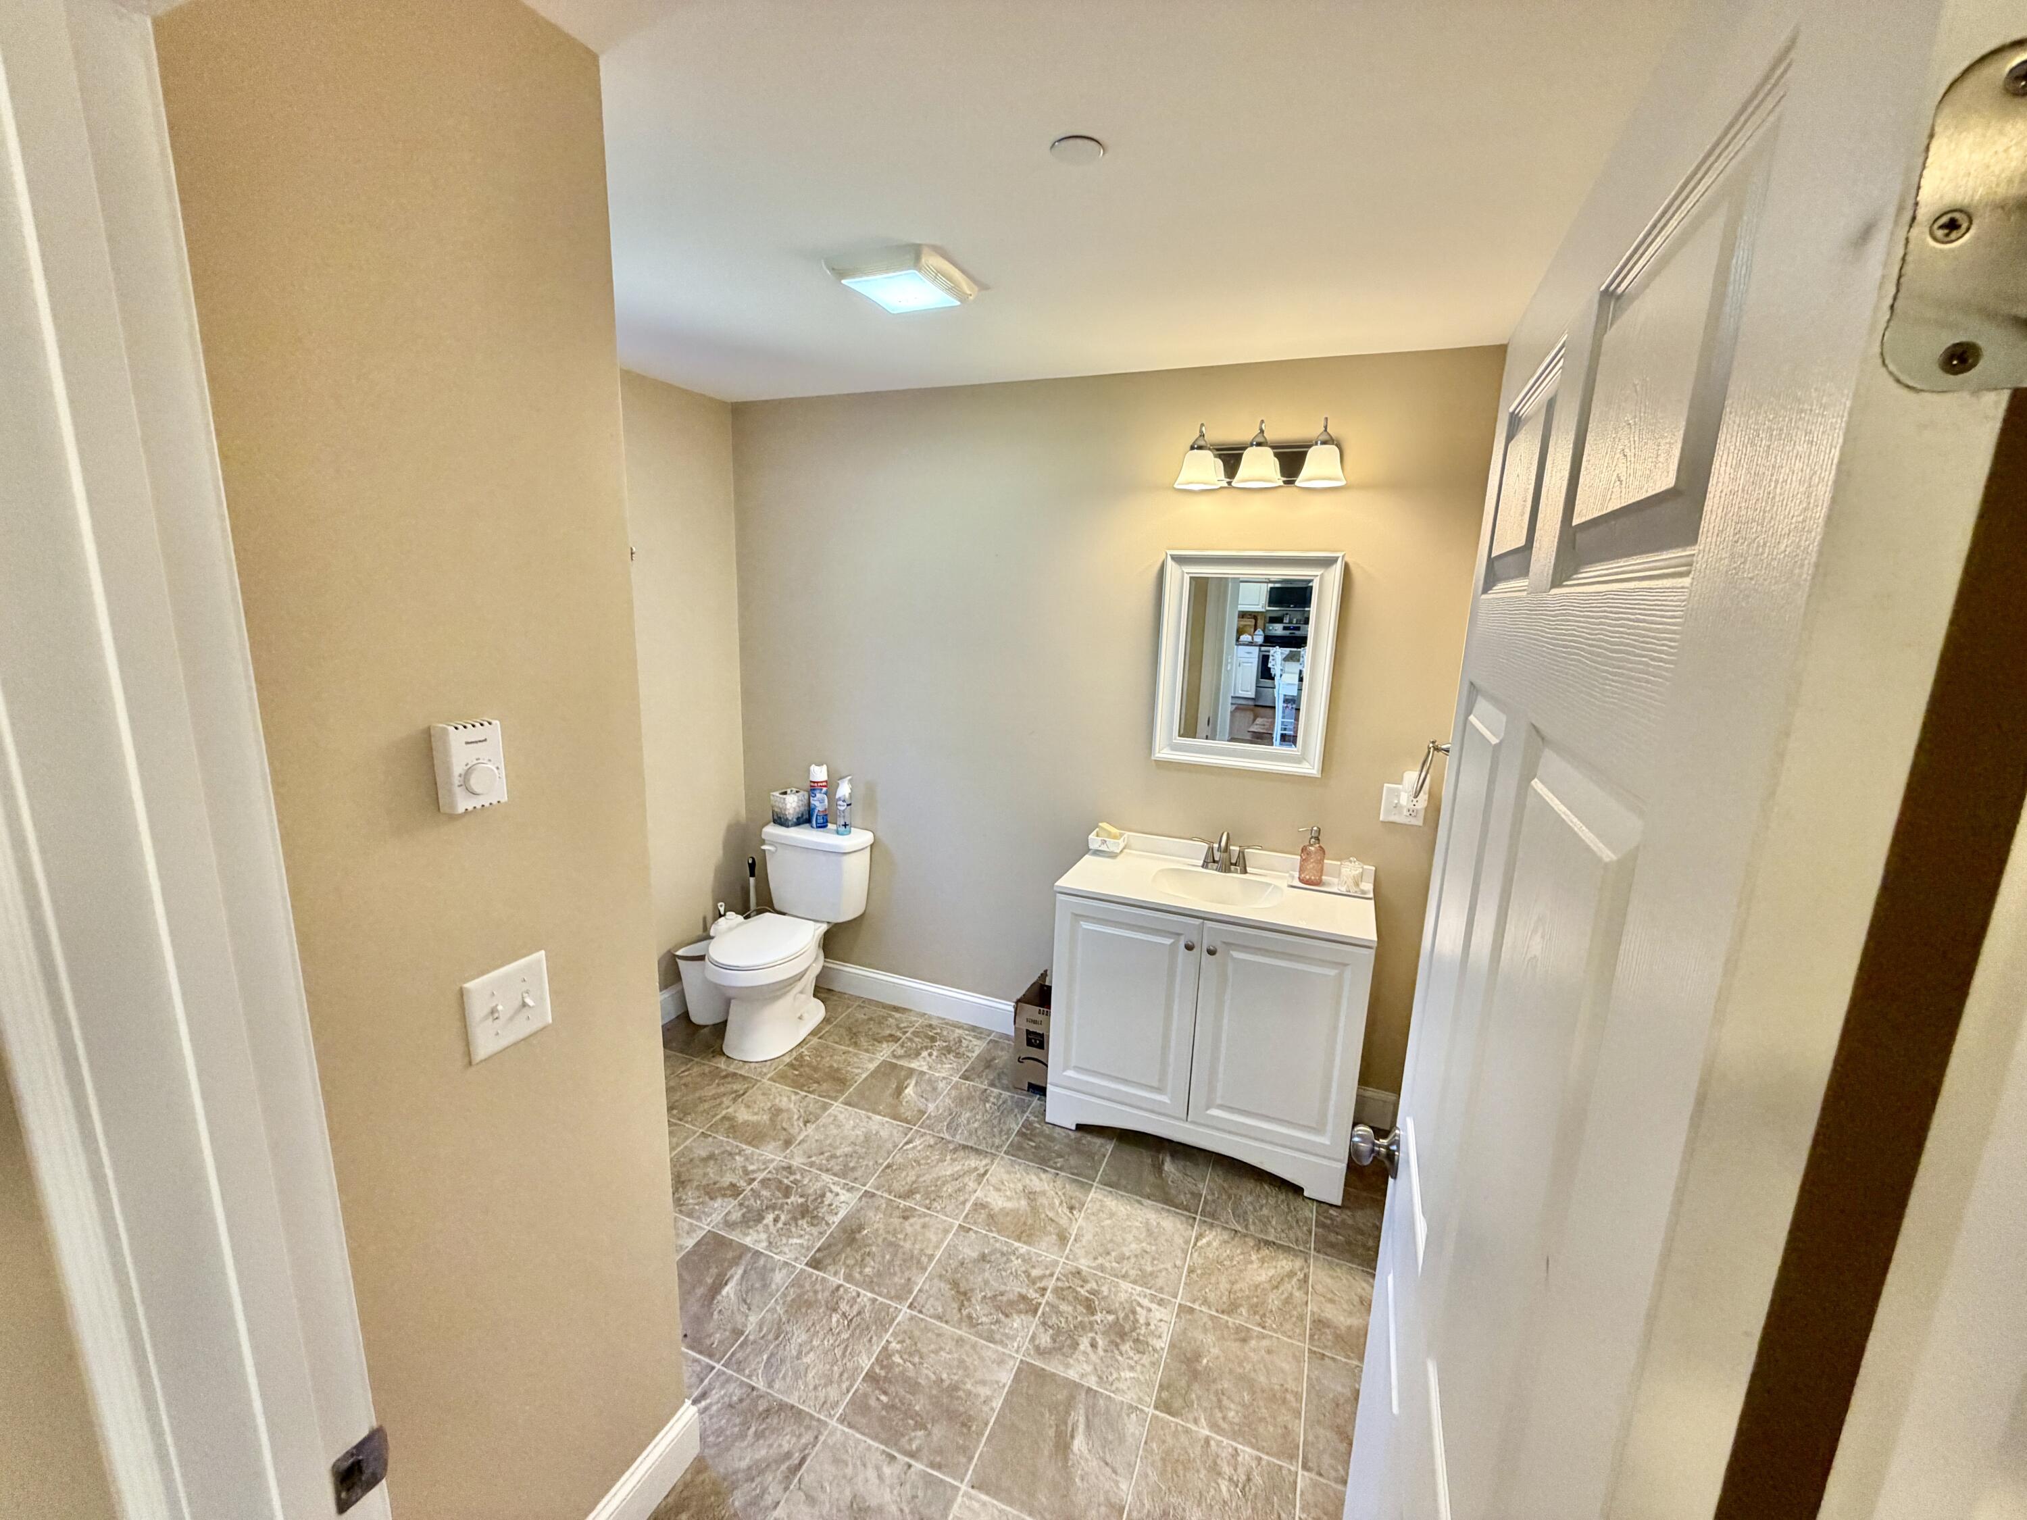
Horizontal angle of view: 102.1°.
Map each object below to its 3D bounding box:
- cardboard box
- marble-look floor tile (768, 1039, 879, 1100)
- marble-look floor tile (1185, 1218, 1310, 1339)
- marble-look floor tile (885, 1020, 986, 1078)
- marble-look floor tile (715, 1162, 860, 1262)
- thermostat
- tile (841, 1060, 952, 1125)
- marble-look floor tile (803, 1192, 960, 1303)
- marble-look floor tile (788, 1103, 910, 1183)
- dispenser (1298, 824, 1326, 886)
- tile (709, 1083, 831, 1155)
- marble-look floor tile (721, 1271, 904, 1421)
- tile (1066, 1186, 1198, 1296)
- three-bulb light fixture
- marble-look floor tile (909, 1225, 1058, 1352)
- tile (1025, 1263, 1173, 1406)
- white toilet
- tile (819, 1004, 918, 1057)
[{"bbox_3d":[0.130,0.983,2.974,0.140,0.335,0.290,7,13,22],"label":"cardboard box"},{"bbox_3d":[-0.677,1.125,2.978,0.297,0.010,0.297,7,13,21],"label":"marble-look floor tile"},{"bbox_3d":[0.614,1.351,2.136,0.300,0.010,0.300,7,13,22],"label":"marble-look floor tile"},{"bbox_3d":[-0.279,1.104,3.142,0.297,0.010,0.297,7,13,21],"label":"marble-look floor tile"},{"bbox_3d":[-0.629,1.271,2.310,0.300,0.010,0.300,7,13,22],"label":"marble-look floor tile"},{"bbox_3d":[-0.703,0.008,1.064,0.038,0.111,0.068,7,13,22],"label":"thermostat"},{"bbox_3d":[-0.395,1.158,2.861,0.300,0.010,0.300,7,13,22],"label":"tile"},{"bbox_3d":[-0.346,1.306,2.201,0.297,0.010,0.297,7,13,21],"label":"marble-look floor tile"},{"bbox_3d":[-0.513,1.220,2.597,0.302,0.010,0.302,7,13,22],"label":"marble-look floor tile"},{"bbox_3d":[0.938,0.298,2.584,0.088,0.187,0.070,0,12,-9],"label":"dispenser"},{"bbox_3d":[-0.795,1.186,2.710,0.302,0.010,0.302,7,13,22],"label":"tile"},{"bbox_3d":[-0.463,1.361,1.925,0.297,0.010,0.297,7,13,21],"label":"marble-look floor tile"},{"bbox_3d":[0.335,1.322,2.260,0.302,0.010,0.302,7,13,22],"label":"tile"},{"bbox_3d":[0.728,-0.896,2.408,0.487,0.188,0.183,7,13,22],"label":"three-bulb light fixture"},{"bbox_3d":[-0.065,1.340,2.090,0.297,0.010,0.297,7,13,21],"label":"marble-look floor tile"},{"bbox_3d":[0.217,1.375,1.978,0.297,0.010,0.297,7,13,21],"label":"tile"},{"bbox_3d":[-0.885,0.691,3.183,0.416,0.750,0.664,7,13,22],"label":"white toilet"},{"bbox_3d":[-0.561,1.074,3.264,0.302,0.010,0.302,7,13,22],"label":"tile"}]

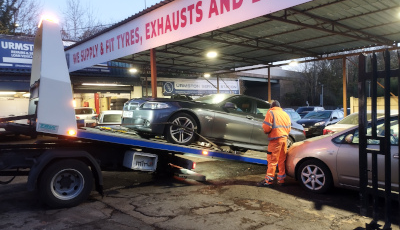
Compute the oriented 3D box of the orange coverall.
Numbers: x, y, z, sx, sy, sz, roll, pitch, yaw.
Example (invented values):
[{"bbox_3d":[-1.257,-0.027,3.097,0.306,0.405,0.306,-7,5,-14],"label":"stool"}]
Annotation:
[{"bbox_3d":[1.501,0.598,6.120,0.560,1.510,0.440,-2,2,-33],"label":"orange coverall"}]

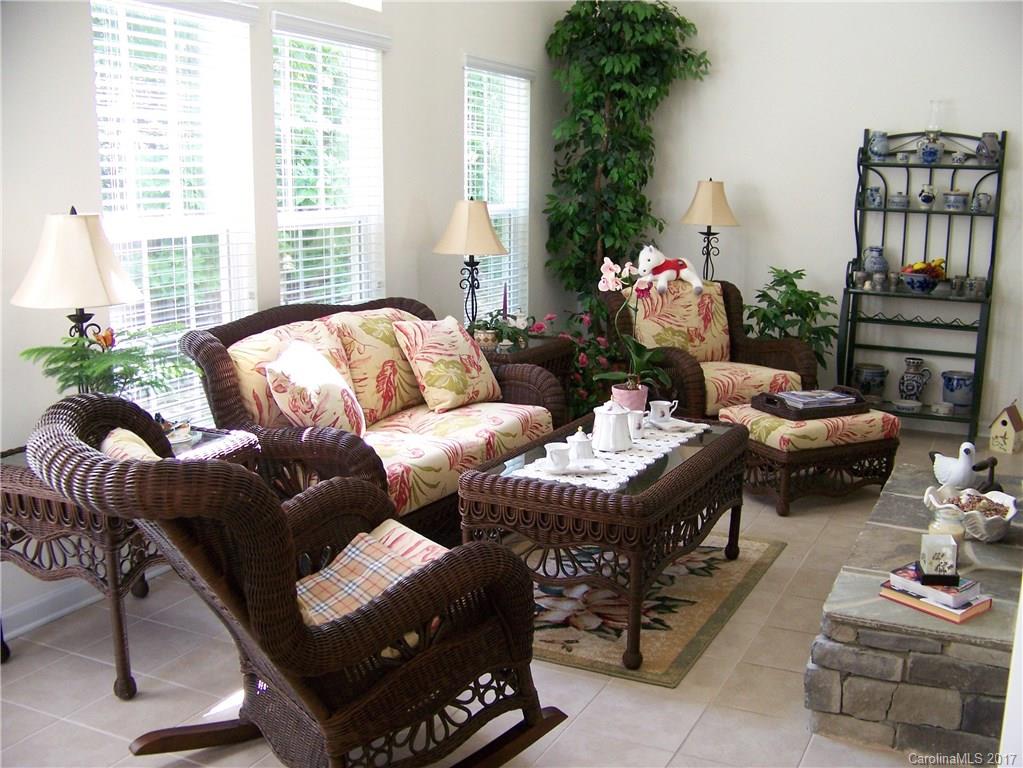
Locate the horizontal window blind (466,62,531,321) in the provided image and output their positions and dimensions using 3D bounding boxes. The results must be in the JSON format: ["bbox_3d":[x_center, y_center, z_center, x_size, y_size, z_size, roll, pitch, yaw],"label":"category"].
[{"bbox_3d":[-0.074,-1.005,6.091,0.060,1.606,0.803,6,12,27],"label":"horizontal window blind"}]

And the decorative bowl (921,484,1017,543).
[{"bbox_3d":[1.492,0.425,3.368,0.280,0.120,0.230,6,12,26],"label":"decorative bowl"}]

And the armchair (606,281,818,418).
[{"bbox_3d":[1.125,-0.090,5.908,0.880,0.920,0.880,-5,12,-26],"label":"armchair"}]

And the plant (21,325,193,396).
[{"bbox_3d":[-1.215,0.042,3.114,0.480,0.370,0.420,-4,12,-21],"label":"plant"}]

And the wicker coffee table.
[{"bbox_3d":[0.384,0.488,3.790,0.666,0.558,1.204,6,12,26],"label":"wicker coffee table"}]

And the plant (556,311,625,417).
[{"bbox_3d":[0.475,0.010,5.616,0.390,0.800,0.370,6,12,26],"label":"plant"}]

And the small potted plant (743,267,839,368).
[{"bbox_3d":[1.655,-0.218,6.231,0.500,0.940,0.480,6,12,26],"label":"small potted plant"}]

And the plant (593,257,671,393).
[{"bbox_3d":[0.485,-0.186,4.127,0.270,0.600,0.220,6,12,26],"label":"plant"}]

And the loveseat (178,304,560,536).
[{"bbox_3d":[-0.419,0.182,4.261,0.920,0.934,1.679,6,12,27],"label":"loveseat"}]

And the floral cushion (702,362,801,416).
[{"bbox_3d":[1.173,-0.008,5.824,0.640,0.150,0.600,-5,12,-26],"label":"floral cushion"}]

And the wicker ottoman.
[{"bbox_3d":[1.425,0.325,4.989,0.694,0.406,0.511,-5,12,-25],"label":"wicker ottoman"}]

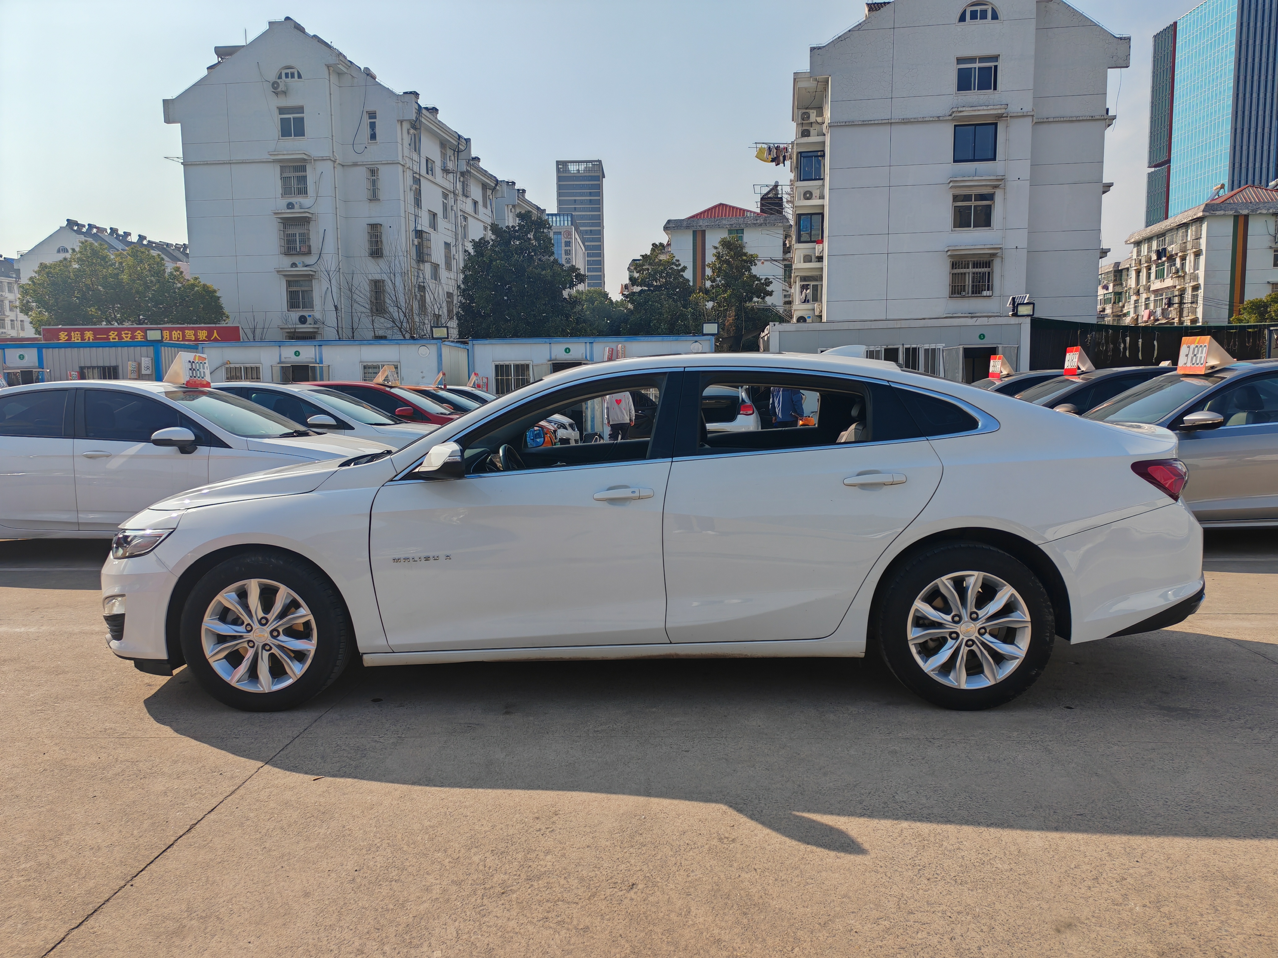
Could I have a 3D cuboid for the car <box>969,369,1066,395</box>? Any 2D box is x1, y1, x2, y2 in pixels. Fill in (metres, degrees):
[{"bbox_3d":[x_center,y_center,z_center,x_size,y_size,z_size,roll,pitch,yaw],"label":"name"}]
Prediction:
[{"bbox_3d":[5.237,-0.712,13.293,4.600,1.460,1.790,-1,5,-2],"label":"car"}]

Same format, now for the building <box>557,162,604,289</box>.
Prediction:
[{"bbox_3d":[-27.497,-95.946,478.037,20.500,104.600,30.000,-1,5,0],"label":"building"}]

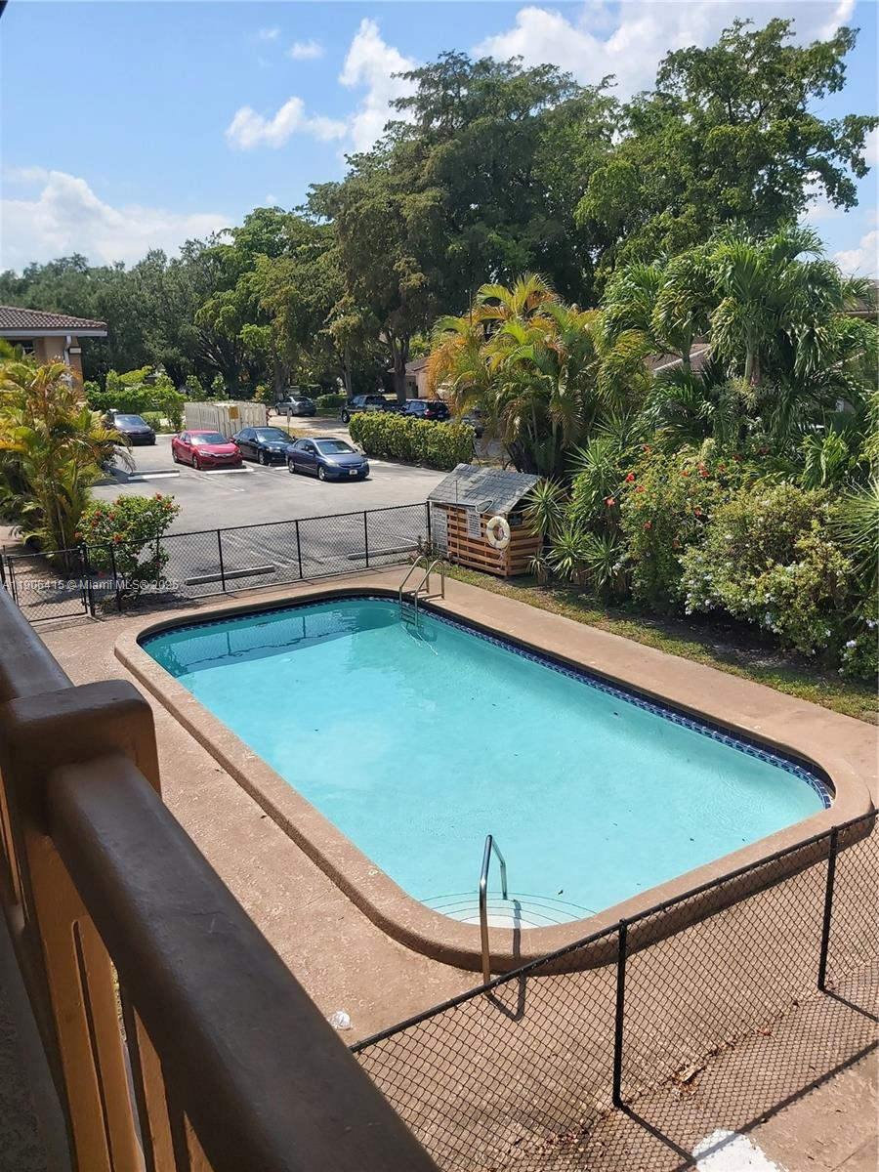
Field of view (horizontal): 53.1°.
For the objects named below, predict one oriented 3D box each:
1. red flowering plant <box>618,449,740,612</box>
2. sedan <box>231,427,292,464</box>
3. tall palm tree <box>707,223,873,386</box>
[{"bbox_3d":[4.150,-0.988,15.280,1.650,2.550,1.950,-10,17,-32],"label":"red flowering plant"},{"bbox_3d":[-7.580,-6.160,38.640,1.790,1.450,4.660,-10,17,-31],"label":"sedan"},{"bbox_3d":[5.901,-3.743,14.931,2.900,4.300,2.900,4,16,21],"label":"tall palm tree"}]

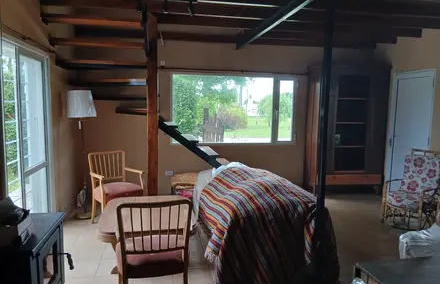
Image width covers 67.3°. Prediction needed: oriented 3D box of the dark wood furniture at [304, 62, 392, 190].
[{"bbox_3d":[2.210,-0.200,5.812,1.300,2.240,0.500,0,6,-11],"label":"dark wood furniture"}]

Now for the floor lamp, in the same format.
[{"bbox_3d":[-1.805,0.168,4.379,0.365,1.680,0.365,0,6,-11],"label":"floor lamp"}]

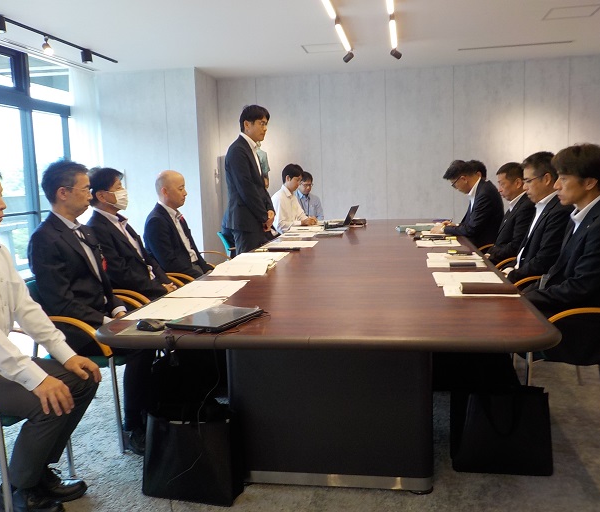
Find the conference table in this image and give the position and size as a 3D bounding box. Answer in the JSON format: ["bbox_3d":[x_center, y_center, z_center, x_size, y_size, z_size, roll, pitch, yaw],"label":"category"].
[{"bbox_3d":[0.454,0.285,4.292,1.576,0.709,4.827,0,8,10],"label":"conference table"}]

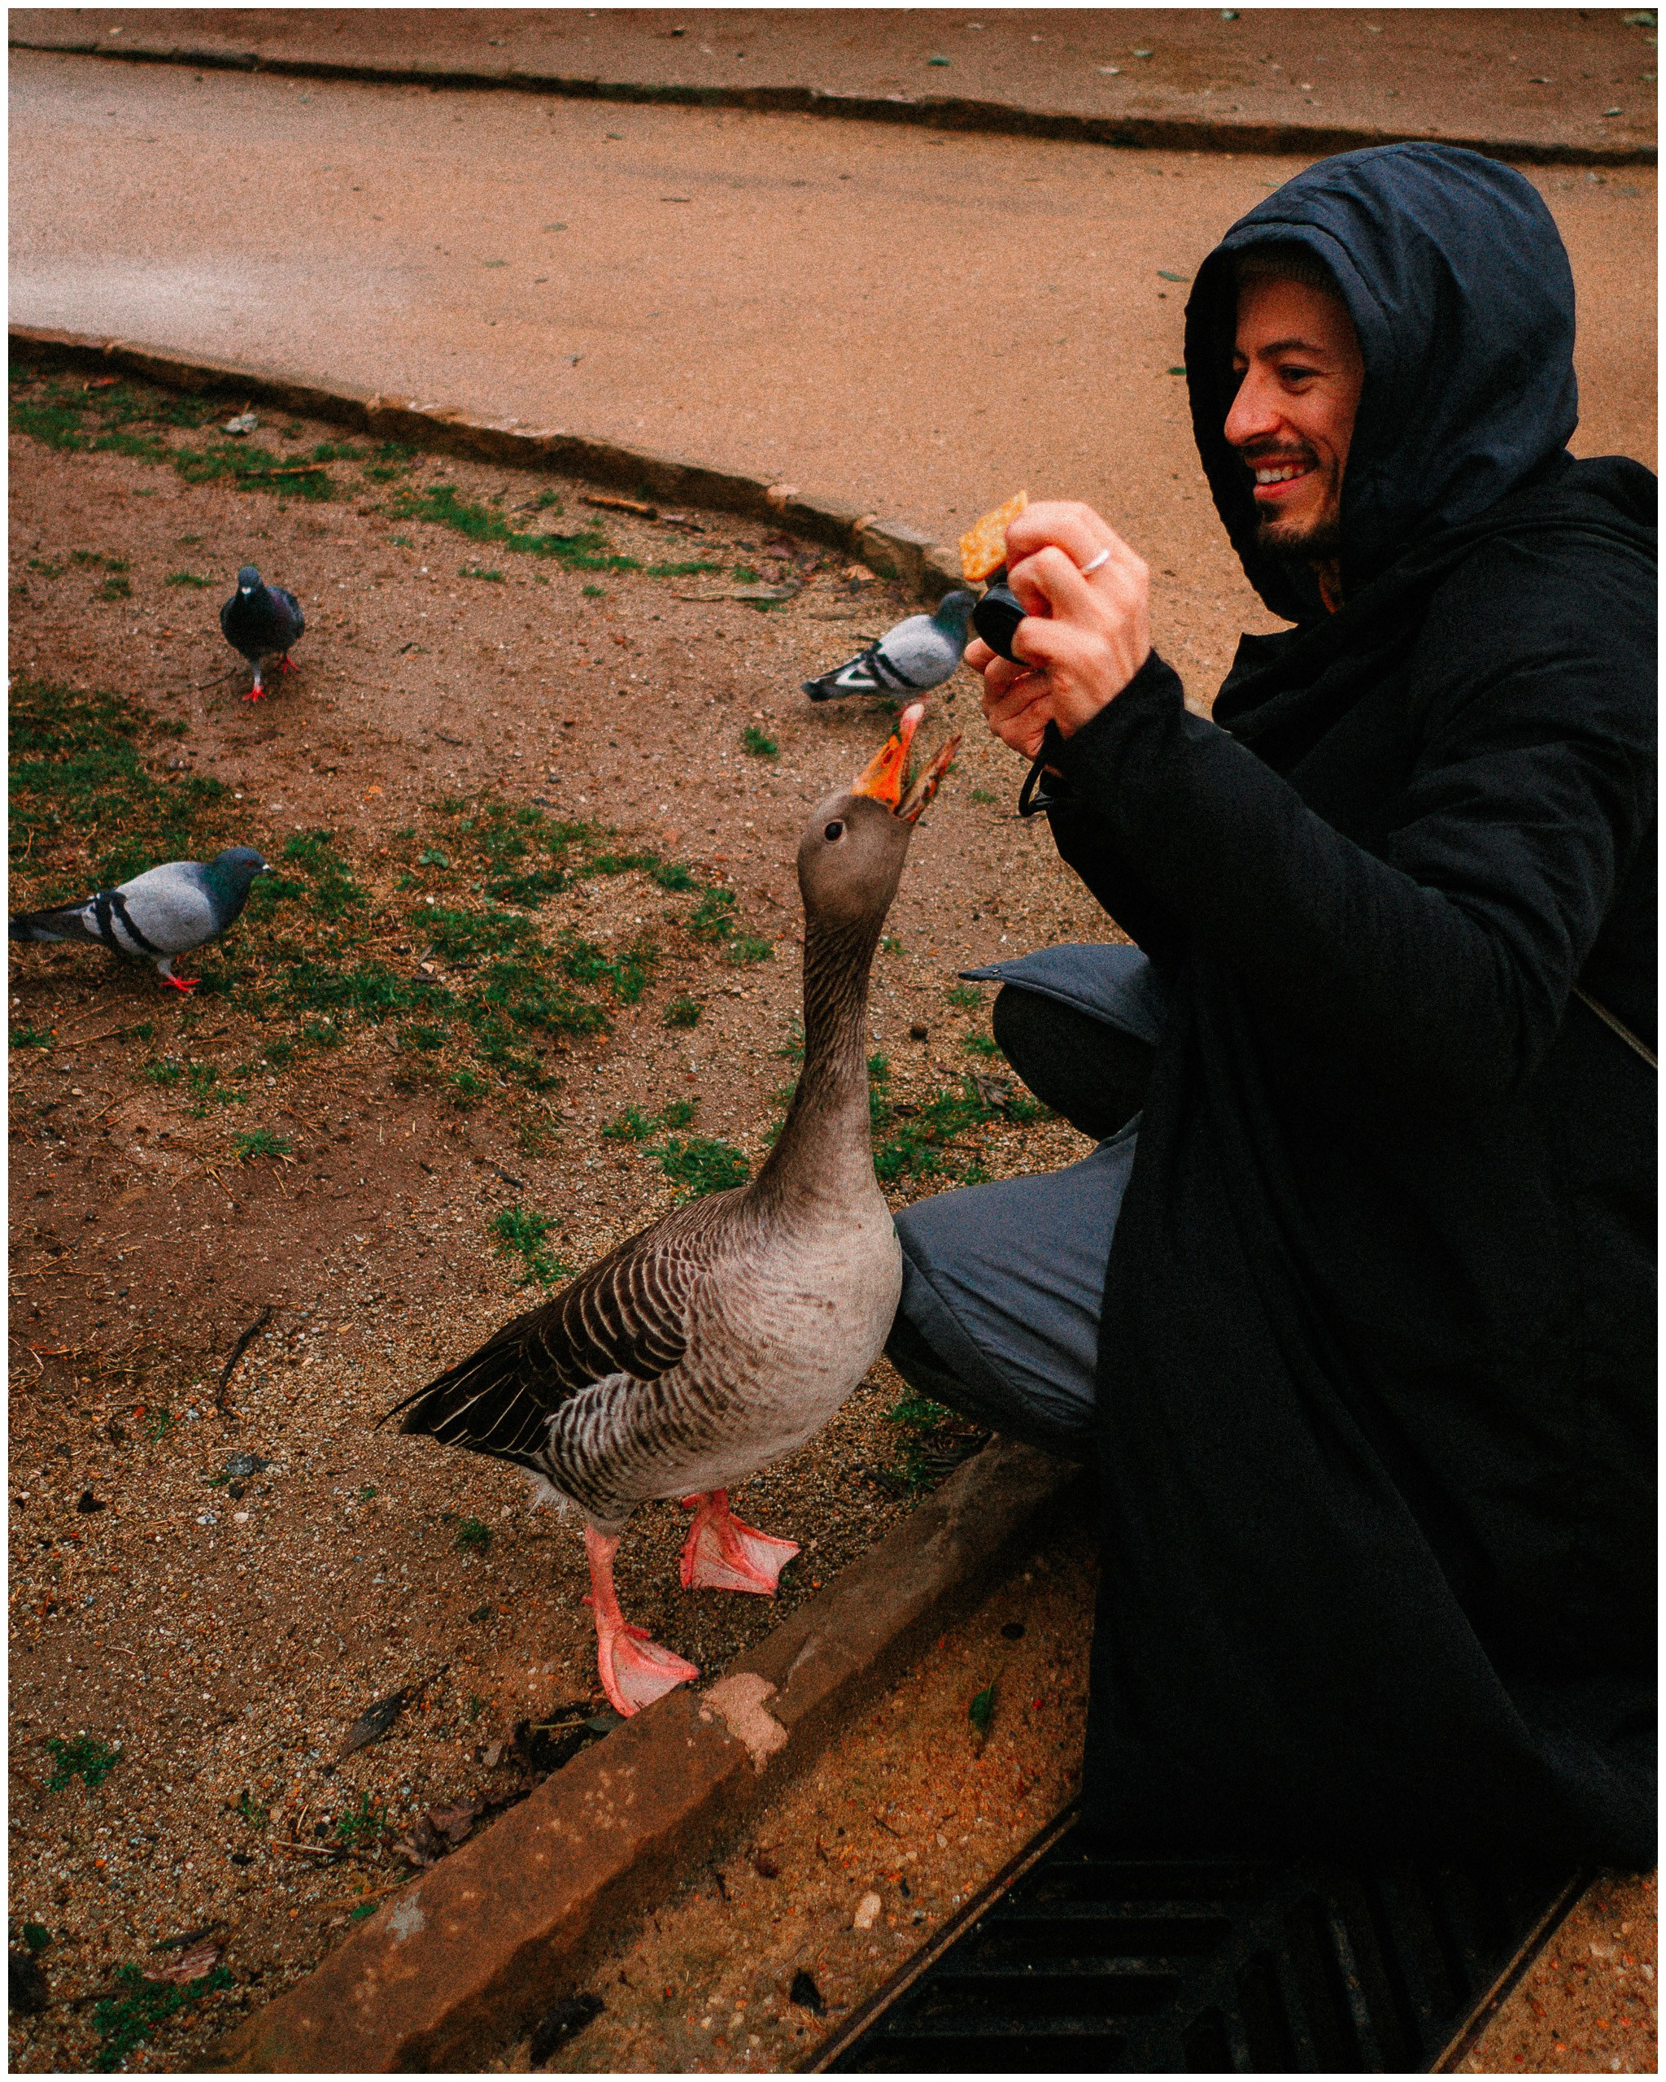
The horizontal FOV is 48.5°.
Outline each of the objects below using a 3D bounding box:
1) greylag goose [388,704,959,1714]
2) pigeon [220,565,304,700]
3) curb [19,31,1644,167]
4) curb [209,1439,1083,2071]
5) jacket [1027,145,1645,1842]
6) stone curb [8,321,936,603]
[{"bbox_3d":[-0.133,0.126,1.280,0.430,0.755,0.210,4,32,7],"label":"greylag goose"},{"bbox_3d":[-0.948,-0.731,3.136,0.135,0.238,0.300,0,32,0],"label":"pigeon"},{"bbox_3d":[-0.835,-4.905,9.620,9.600,0.150,0.320,16,35,23],"label":"curb"},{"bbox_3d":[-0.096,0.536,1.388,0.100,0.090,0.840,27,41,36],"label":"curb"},{"bbox_3d":[0.415,-0.044,1.364,0.530,1.080,0.620,-6,33,-10],"label":"jacket"},{"bbox_3d":[-1.089,-1.493,4.503,3.400,0.090,0.180,23,39,32],"label":"stone curb"}]

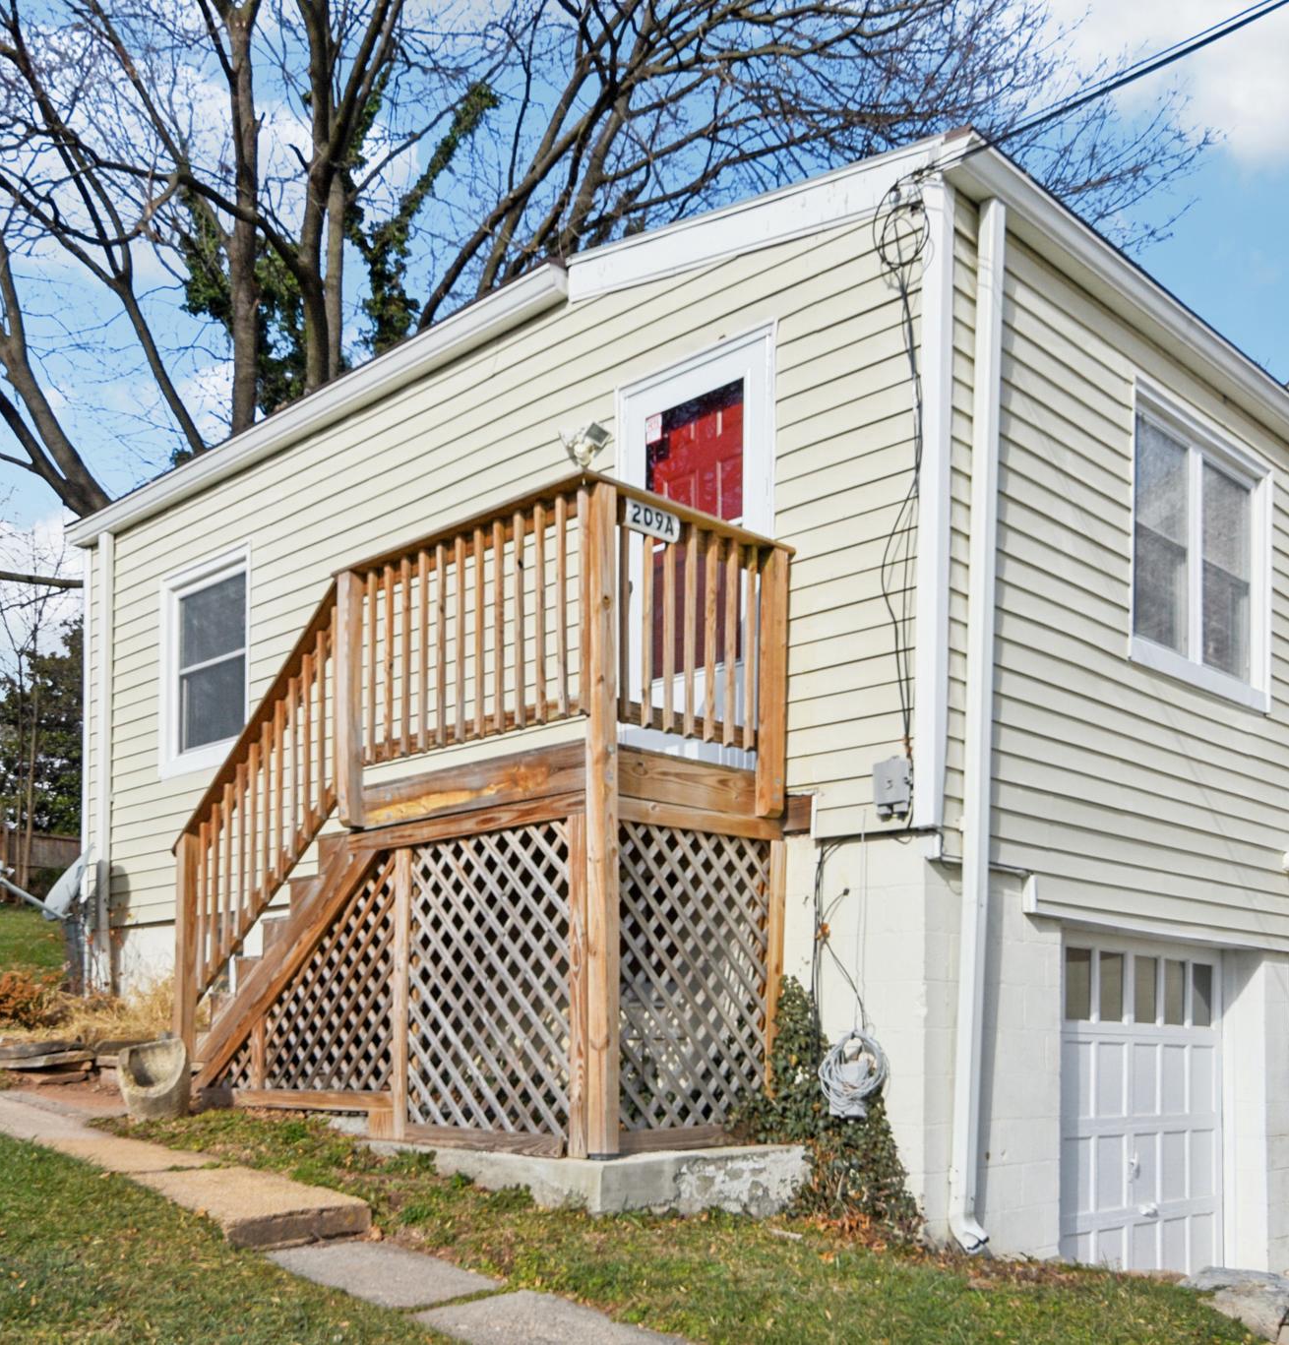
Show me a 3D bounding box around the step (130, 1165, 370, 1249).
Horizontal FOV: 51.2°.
[{"bbox_3d":[-1.590,2.090,5.290,0.850,0.150,0.620,-7,-12,41],"label":"step"}]

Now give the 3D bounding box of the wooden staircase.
[{"bbox_3d":[-0.980,0.830,6.950,3.550,2.750,1.250,-7,-12,41],"label":"wooden staircase"}]

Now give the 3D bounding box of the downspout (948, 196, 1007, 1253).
[{"bbox_3d":[1.430,0.110,5.840,0.200,4.550,0.100,-7,-12,41],"label":"downspout"}]

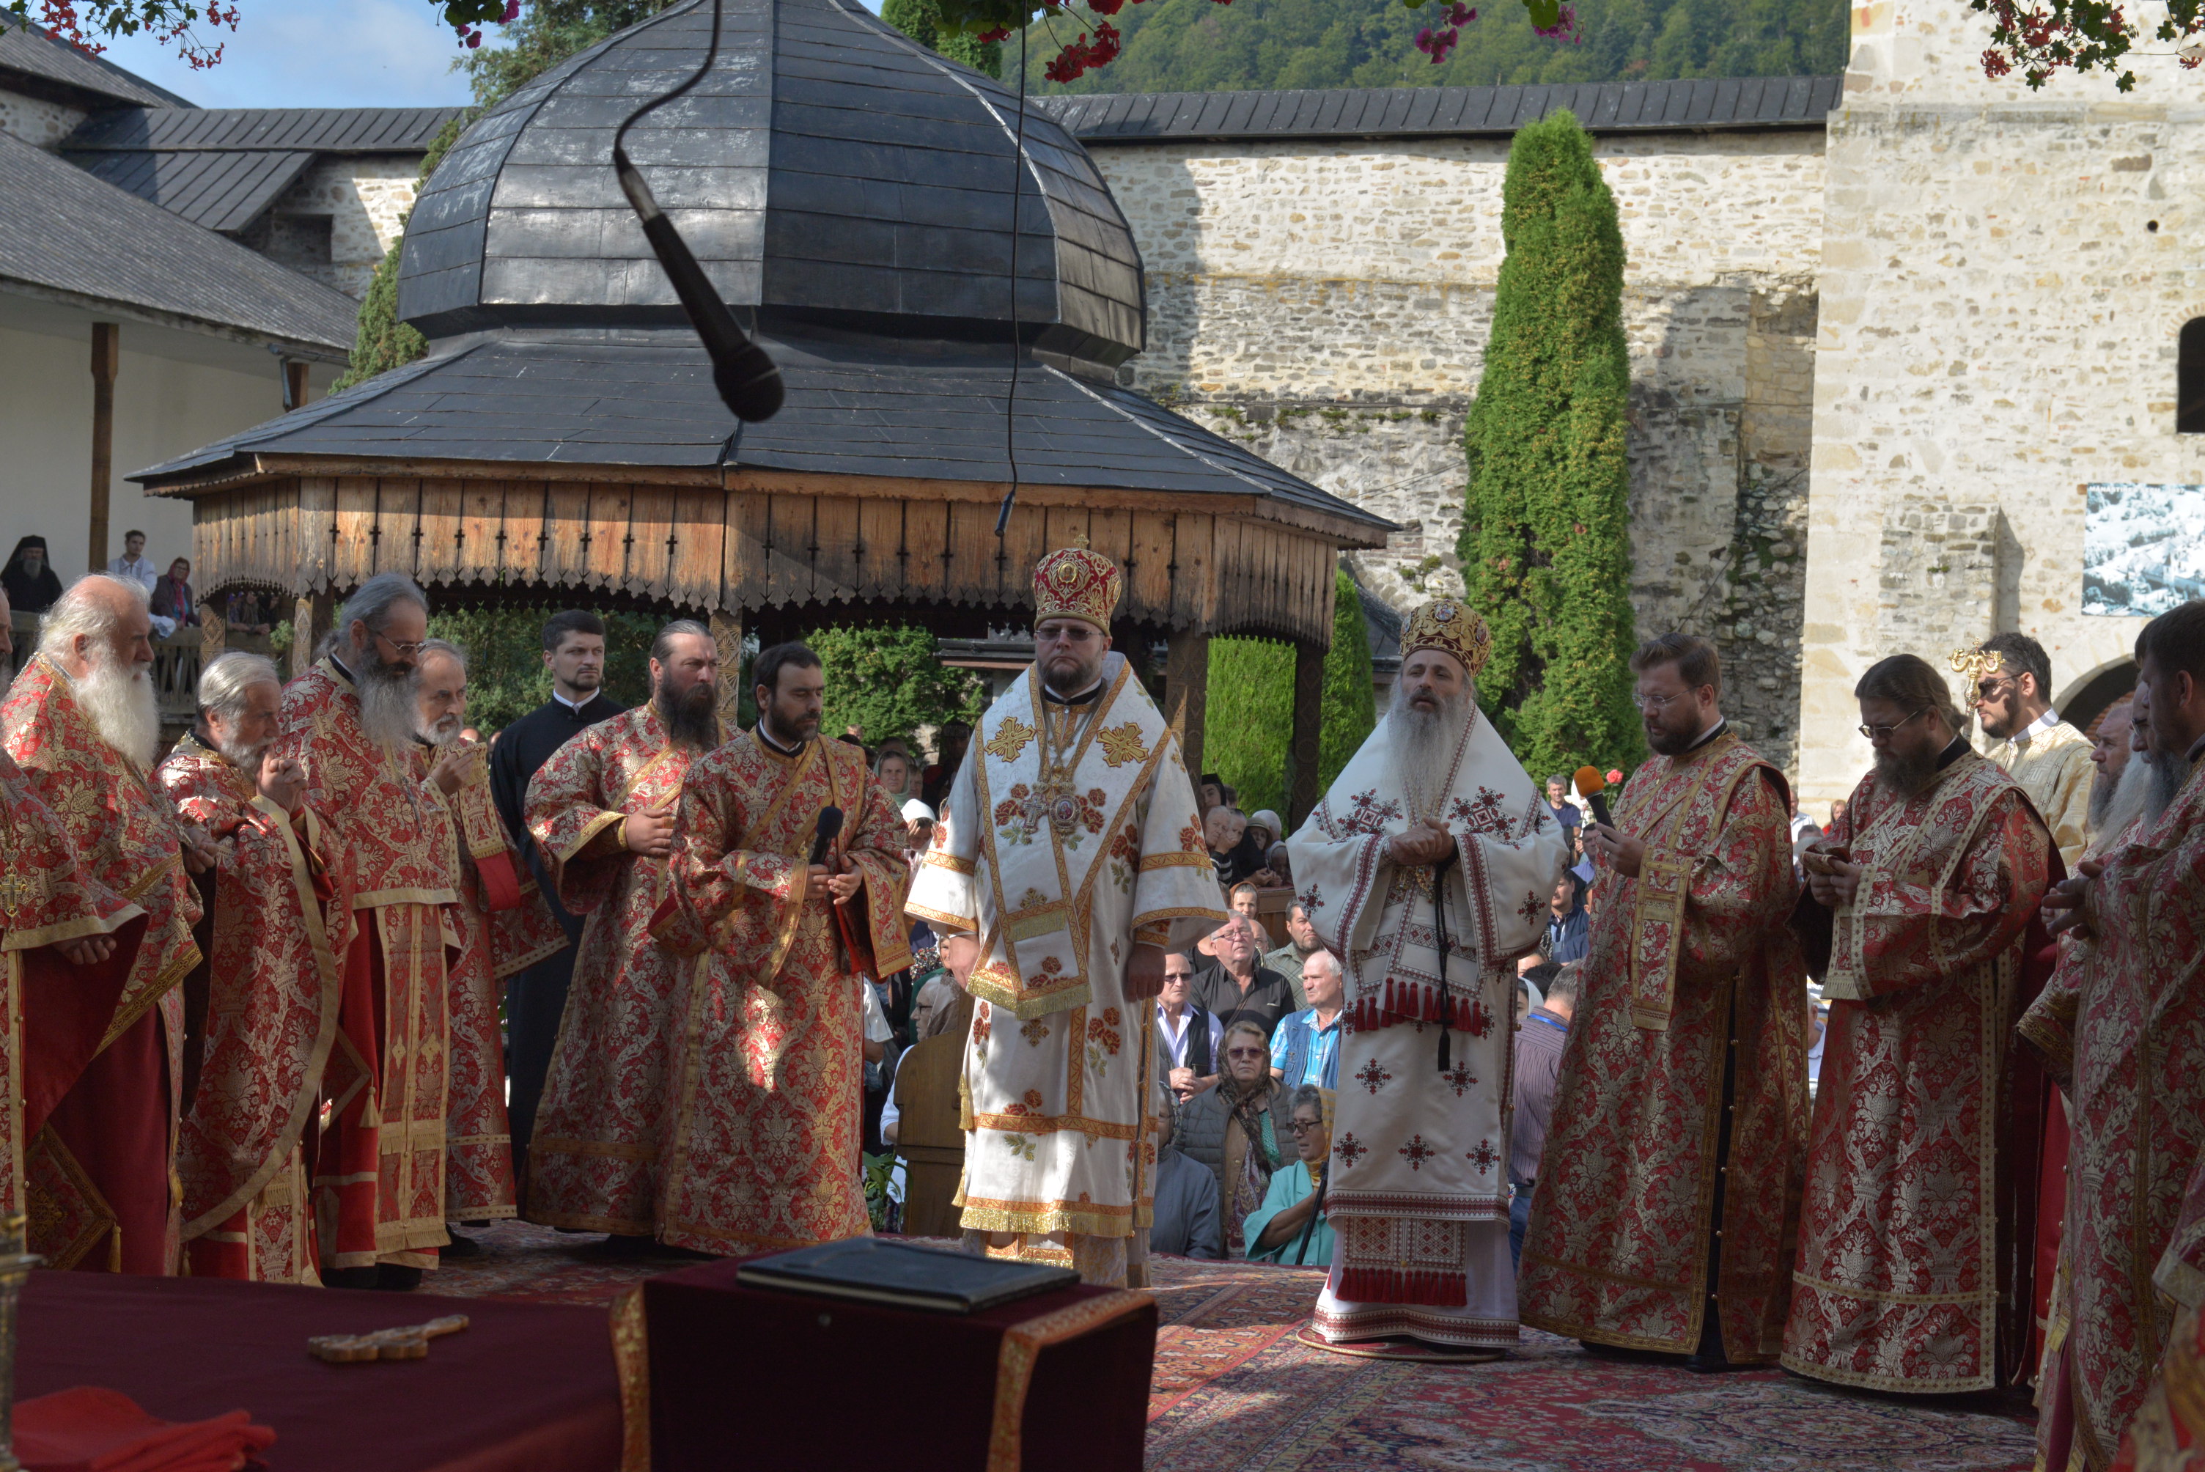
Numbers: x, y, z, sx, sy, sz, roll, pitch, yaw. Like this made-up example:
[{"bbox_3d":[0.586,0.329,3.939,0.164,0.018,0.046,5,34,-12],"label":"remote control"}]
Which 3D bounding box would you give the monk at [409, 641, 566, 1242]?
[{"bbox_3d":[-1.803,0.579,11.950,0.480,1.680,0.580,2,1,38],"label":"monk"}]

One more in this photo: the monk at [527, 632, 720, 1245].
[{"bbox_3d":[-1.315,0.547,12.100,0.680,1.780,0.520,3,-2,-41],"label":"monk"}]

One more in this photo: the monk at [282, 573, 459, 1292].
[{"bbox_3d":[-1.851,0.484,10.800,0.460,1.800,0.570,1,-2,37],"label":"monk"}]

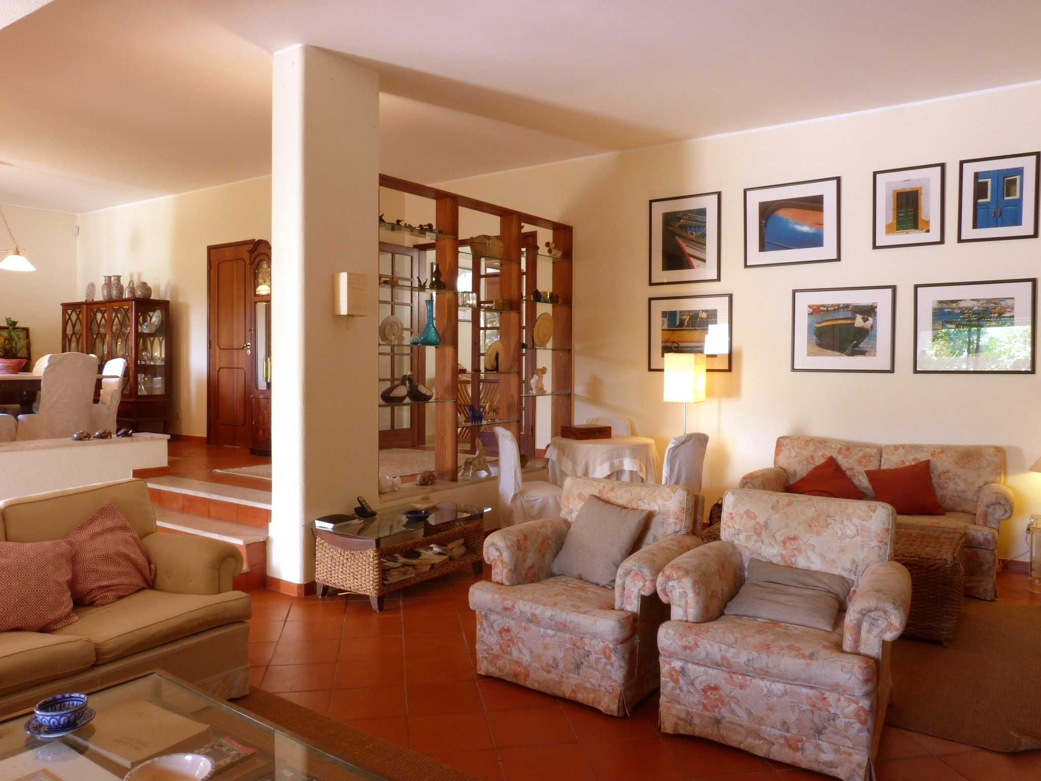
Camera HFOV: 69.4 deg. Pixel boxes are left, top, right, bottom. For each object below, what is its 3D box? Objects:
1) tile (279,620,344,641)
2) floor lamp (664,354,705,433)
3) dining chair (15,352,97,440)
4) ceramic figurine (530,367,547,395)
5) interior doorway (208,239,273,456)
[{"bbox_3d":[-1.078,1.239,3.889,0.300,0.012,0.305,0,2,-10],"label":"tile"},{"bbox_3d":[1.295,0.439,5.967,0.240,1.464,0.240,2,3,35],"label":"floor lamp"},{"bbox_3d":[-3.970,0.154,6.436,0.550,0.950,0.450,2,3,35],"label":"dining chair"},{"bbox_3d":[0.154,-0.086,6.481,0.140,0.235,0.110,2,2,28],"label":"ceramic figurine"},{"bbox_3d":[-2.980,-0.470,7.816,0.866,2.109,0.120,2,3,35],"label":"interior doorway"}]

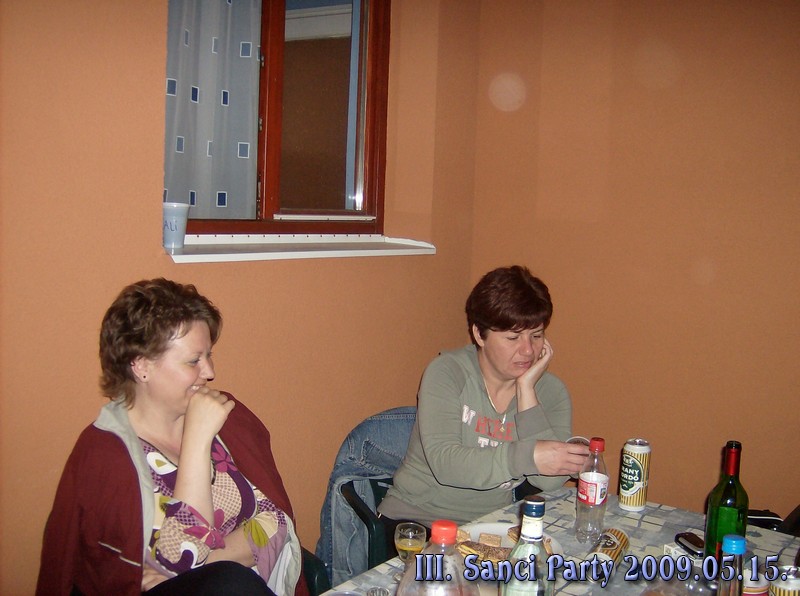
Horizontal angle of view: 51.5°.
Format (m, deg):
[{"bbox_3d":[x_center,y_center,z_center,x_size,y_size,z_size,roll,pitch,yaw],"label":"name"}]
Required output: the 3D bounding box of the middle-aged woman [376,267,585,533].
[{"bbox_3d":[0.217,0.570,2.144,0.530,1.310,0.680,-2,8,-38],"label":"middle-aged woman"}]

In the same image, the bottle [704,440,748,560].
[{"bbox_3d":[0.661,0.430,1.678,0.076,0.290,0.076,3,6,0],"label":"bottle"}]

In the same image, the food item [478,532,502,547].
[{"bbox_3d":[0.196,0.527,1.789,0.046,0.014,0.045,5,7,15],"label":"food item"}]

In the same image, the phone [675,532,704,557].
[{"bbox_3d":[0.636,0.532,1.793,0.050,0.017,0.100,0,7,-24],"label":"phone"}]

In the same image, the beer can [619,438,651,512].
[{"bbox_3d":[0.588,0.443,2.077,0.066,0.168,0.066,3,6,0],"label":"beer can"}]

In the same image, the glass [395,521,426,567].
[{"bbox_3d":[0.020,0.499,1.618,0.062,0.102,0.062,3,6,0],"label":"glass"}]

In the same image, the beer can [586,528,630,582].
[{"bbox_3d":[0.419,0.528,1.700,0.066,0.066,0.168,6,7,27],"label":"beer can"}]

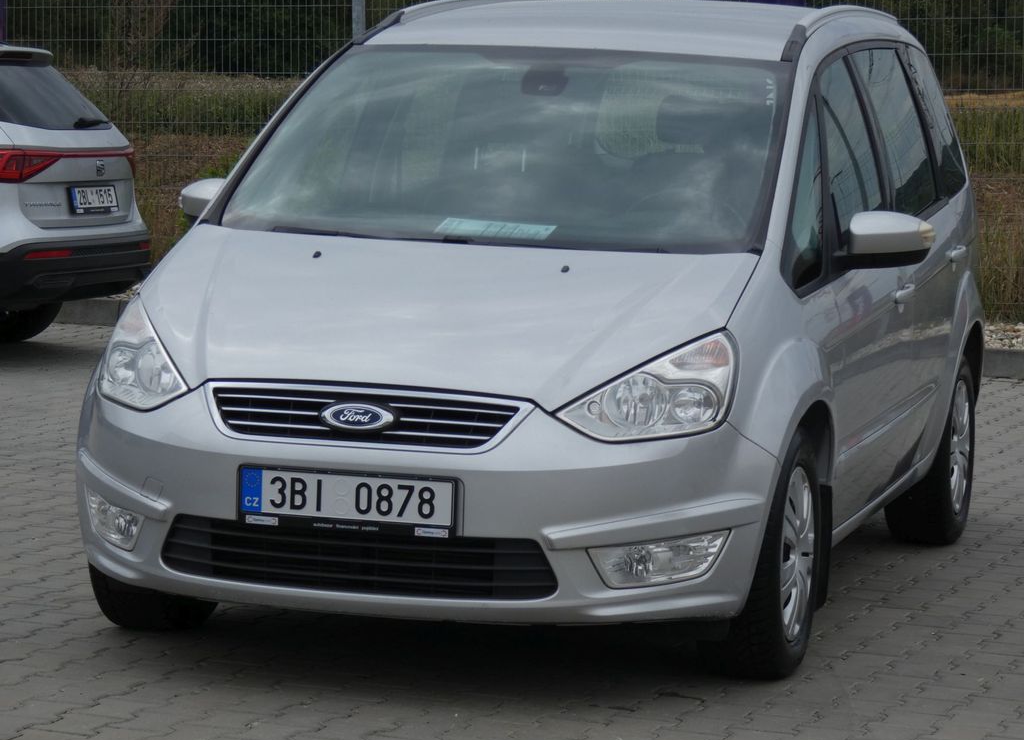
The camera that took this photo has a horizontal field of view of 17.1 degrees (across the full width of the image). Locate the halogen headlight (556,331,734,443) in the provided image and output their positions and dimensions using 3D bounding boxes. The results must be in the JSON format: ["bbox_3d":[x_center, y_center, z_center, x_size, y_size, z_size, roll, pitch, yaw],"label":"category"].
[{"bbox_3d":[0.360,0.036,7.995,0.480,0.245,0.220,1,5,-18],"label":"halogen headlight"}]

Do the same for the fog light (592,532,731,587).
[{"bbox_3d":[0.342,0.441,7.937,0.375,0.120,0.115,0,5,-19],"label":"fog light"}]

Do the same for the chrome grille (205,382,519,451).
[{"bbox_3d":[-0.350,0.104,7.915,0.770,0.150,0.095,3,-10,15],"label":"chrome grille"}]

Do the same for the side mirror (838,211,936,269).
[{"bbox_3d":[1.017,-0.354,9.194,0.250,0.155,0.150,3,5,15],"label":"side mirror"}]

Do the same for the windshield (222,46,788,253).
[{"bbox_3d":[0.011,-0.607,9.088,1.430,0.140,1.040,3,36,15],"label":"windshield"}]

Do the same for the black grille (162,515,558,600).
[{"bbox_3d":[-0.372,0.434,7.909,0.965,0.165,0.105,3,5,15],"label":"black grille"}]

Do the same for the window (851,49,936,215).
[{"bbox_3d":[1.176,-0.726,10.407,0.060,0.540,0.950,-15,0,16],"label":"window"}]

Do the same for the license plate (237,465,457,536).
[{"bbox_3d":[-0.381,0.303,7.845,0.525,0.125,0.022,3,3,15],"label":"license plate"}]

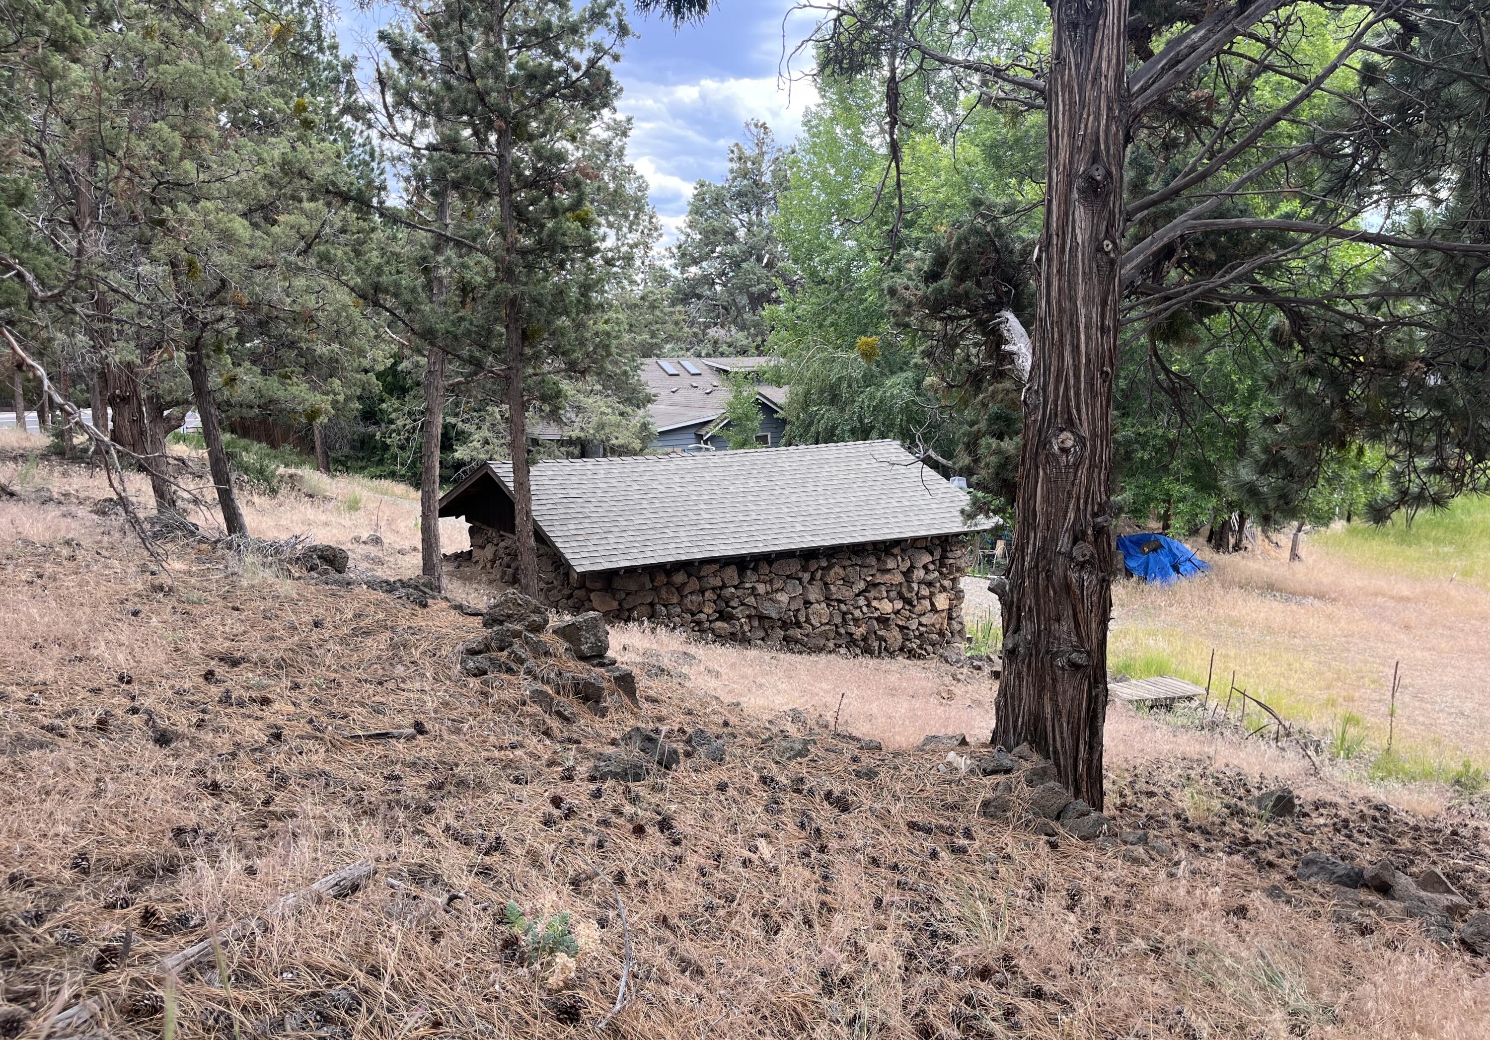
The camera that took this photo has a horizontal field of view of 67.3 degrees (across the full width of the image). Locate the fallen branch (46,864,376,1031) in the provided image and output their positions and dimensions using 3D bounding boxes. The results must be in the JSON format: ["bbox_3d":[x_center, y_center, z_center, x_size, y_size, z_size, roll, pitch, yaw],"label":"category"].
[{"bbox_3d":[-1.497,1.211,3.325,0.100,0.090,1.332,4,-1,14],"label":"fallen branch"}]

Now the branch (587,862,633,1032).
[{"bbox_3d":[-0.445,1.344,3.699,0.136,0.070,1.286,8,2,-10],"label":"branch"}]

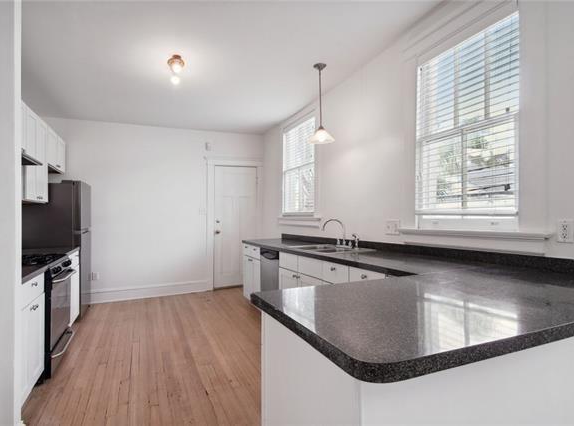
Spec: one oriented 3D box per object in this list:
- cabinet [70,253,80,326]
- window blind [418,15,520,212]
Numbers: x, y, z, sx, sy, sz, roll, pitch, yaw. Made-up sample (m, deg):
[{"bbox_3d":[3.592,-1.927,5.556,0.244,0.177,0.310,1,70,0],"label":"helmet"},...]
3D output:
[{"bbox_3d":[-2.586,0.832,3.354,0.580,0.785,0.739,0,-1,-25],"label":"cabinet"},{"bbox_3d":[1.261,-0.600,2.311,0.055,1.230,0.771,0,-1,-25],"label":"window blind"}]

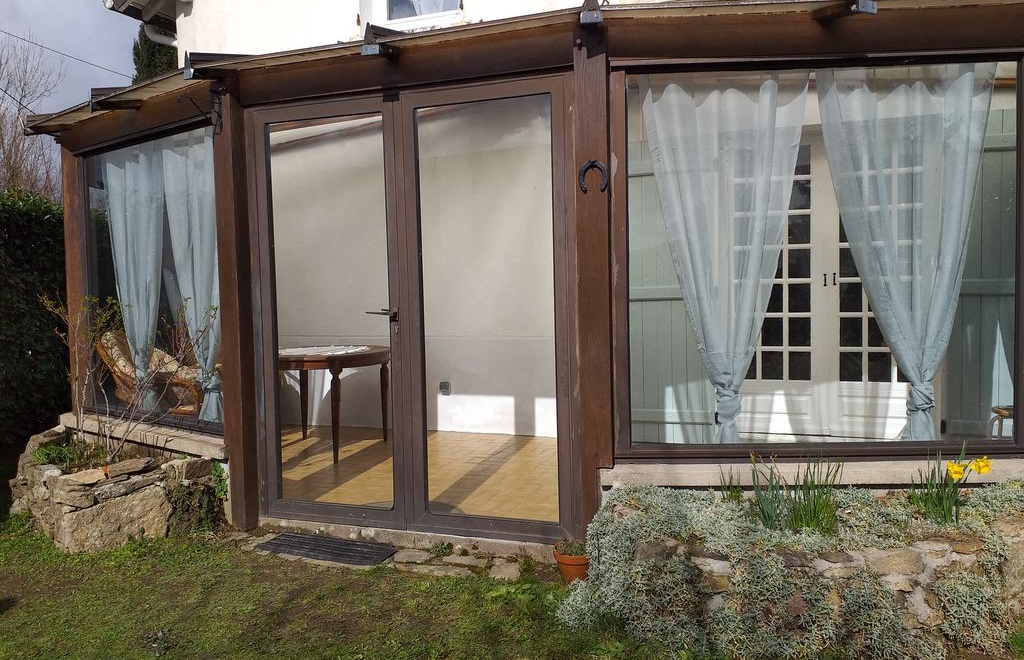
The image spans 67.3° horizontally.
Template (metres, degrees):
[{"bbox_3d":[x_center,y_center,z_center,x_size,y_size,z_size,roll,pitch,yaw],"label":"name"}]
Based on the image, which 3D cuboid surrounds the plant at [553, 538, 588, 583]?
[{"bbox_3d":[0.266,1.021,3.375,0.178,0.195,0.178,0,3,19],"label":"plant"}]

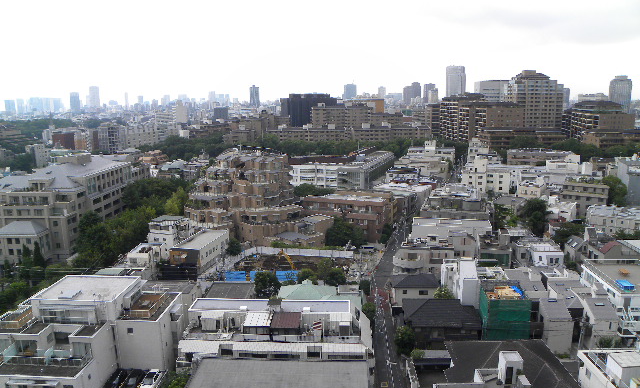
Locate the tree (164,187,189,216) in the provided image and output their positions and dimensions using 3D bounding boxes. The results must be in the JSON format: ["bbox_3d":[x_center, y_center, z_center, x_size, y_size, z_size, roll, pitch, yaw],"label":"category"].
[{"bbox_3d":[-49.750,4.086,166.652,7.500,12.800,7.500,0,11,0],"label":"tree"}]

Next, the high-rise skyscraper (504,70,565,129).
[{"bbox_3d":[174.577,-74.325,391.231,36.000,50.000,26.000,0,11,0],"label":"high-rise skyscraper"}]

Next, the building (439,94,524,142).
[{"bbox_3d":[114.975,-47.796,348.783,24.000,46.000,82.000,-1,11,-3],"label":"building"}]

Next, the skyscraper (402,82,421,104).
[{"bbox_3d":[277.512,-283.253,1453.282,46.000,105.500,36.000,3,11,15],"label":"skyscraper"}]

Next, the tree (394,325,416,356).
[{"bbox_3d":[13.728,23.458,77.363,3.100,4.700,3.100,0,10,0],"label":"tree"}]

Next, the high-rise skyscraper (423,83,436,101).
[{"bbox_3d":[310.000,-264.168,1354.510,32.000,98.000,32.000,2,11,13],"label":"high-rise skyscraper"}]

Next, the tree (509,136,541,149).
[{"bbox_3d":[170.000,-41.085,399.292,23.000,13.000,16.000,0,11,2],"label":"tree"}]

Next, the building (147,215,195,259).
[{"bbox_3d":[-39.300,11.269,127.289,7.000,11.300,9.000,3,11,16],"label":"building"}]

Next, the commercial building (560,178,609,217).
[{"bbox_3d":[91.000,2.464,165.511,13.800,13.000,9.000,8,13,34],"label":"commercial building"}]

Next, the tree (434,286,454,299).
[{"bbox_3d":[23.400,20.591,90.879,3.700,5.900,3.700,0,11,2],"label":"tree"}]

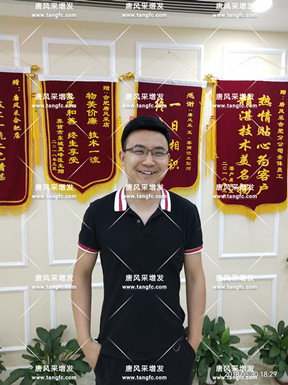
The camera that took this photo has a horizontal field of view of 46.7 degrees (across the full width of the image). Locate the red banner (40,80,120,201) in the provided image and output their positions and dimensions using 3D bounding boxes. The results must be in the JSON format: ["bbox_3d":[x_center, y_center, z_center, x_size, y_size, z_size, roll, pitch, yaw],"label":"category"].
[{"bbox_3d":[-0.425,-0.346,2.260,0.530,0.845,0.040,-1,6,-8],"label":"red banner"}]

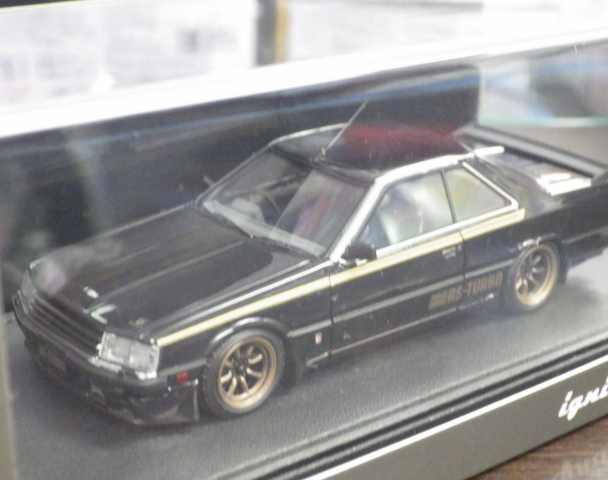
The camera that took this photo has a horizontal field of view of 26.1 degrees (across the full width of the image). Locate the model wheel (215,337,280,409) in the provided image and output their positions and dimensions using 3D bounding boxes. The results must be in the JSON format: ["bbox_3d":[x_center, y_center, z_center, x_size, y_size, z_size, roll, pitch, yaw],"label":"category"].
[{"bbox_3d":[-0.009,0.018,0.182,0.010,0.010,0.004,-15,22,-38],"label":"model wheel"}]

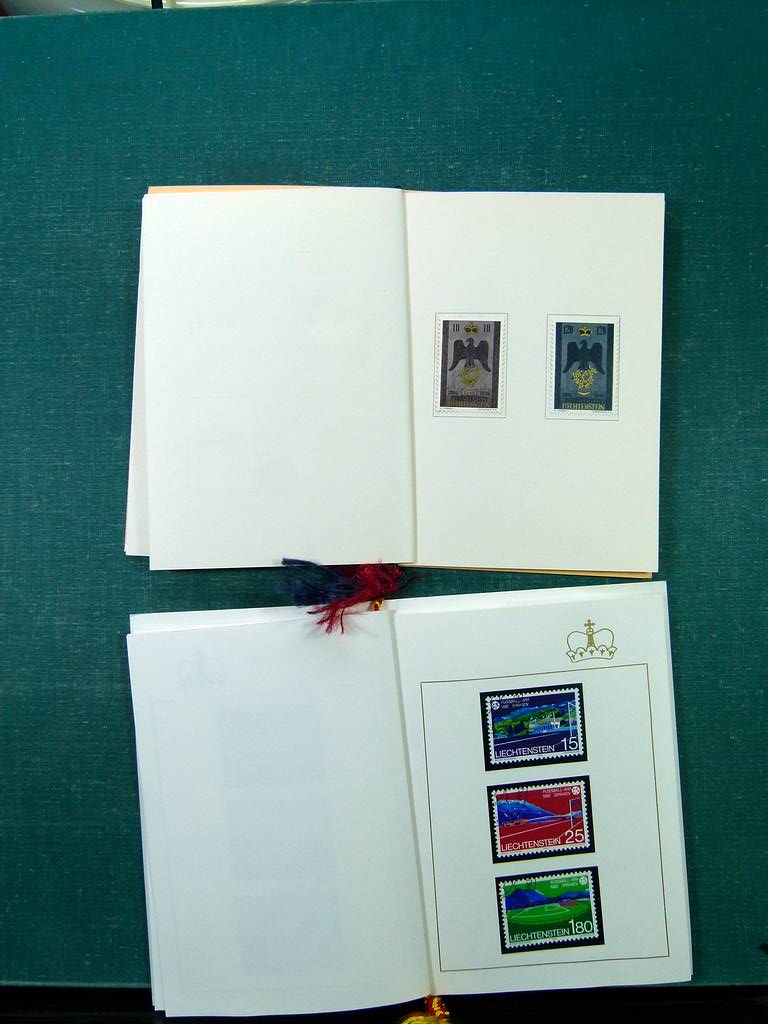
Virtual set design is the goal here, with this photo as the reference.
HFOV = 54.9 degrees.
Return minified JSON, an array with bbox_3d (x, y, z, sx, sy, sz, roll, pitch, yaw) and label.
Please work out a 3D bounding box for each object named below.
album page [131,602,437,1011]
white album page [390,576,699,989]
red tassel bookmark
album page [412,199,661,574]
[{"bbox_3d":[-0.040,0.115,0.286,0.102,0.007,0.147,-5,88,0],"label":"album page"},{"bbox_3d":[0.062,0.107,0.288,0.103,0.005,0.151,-4,88,0],"label":"white album page"},{"bbox_3d":[-0.015,0.033,0.288,0.048,0.011,0.028,0,88,0],"label":"red tassel bookmark"},{"bbox_3d":[0.059,-0.052,0.292,0.099,0.005,0.148,1,88,0],"label":"album page"}]

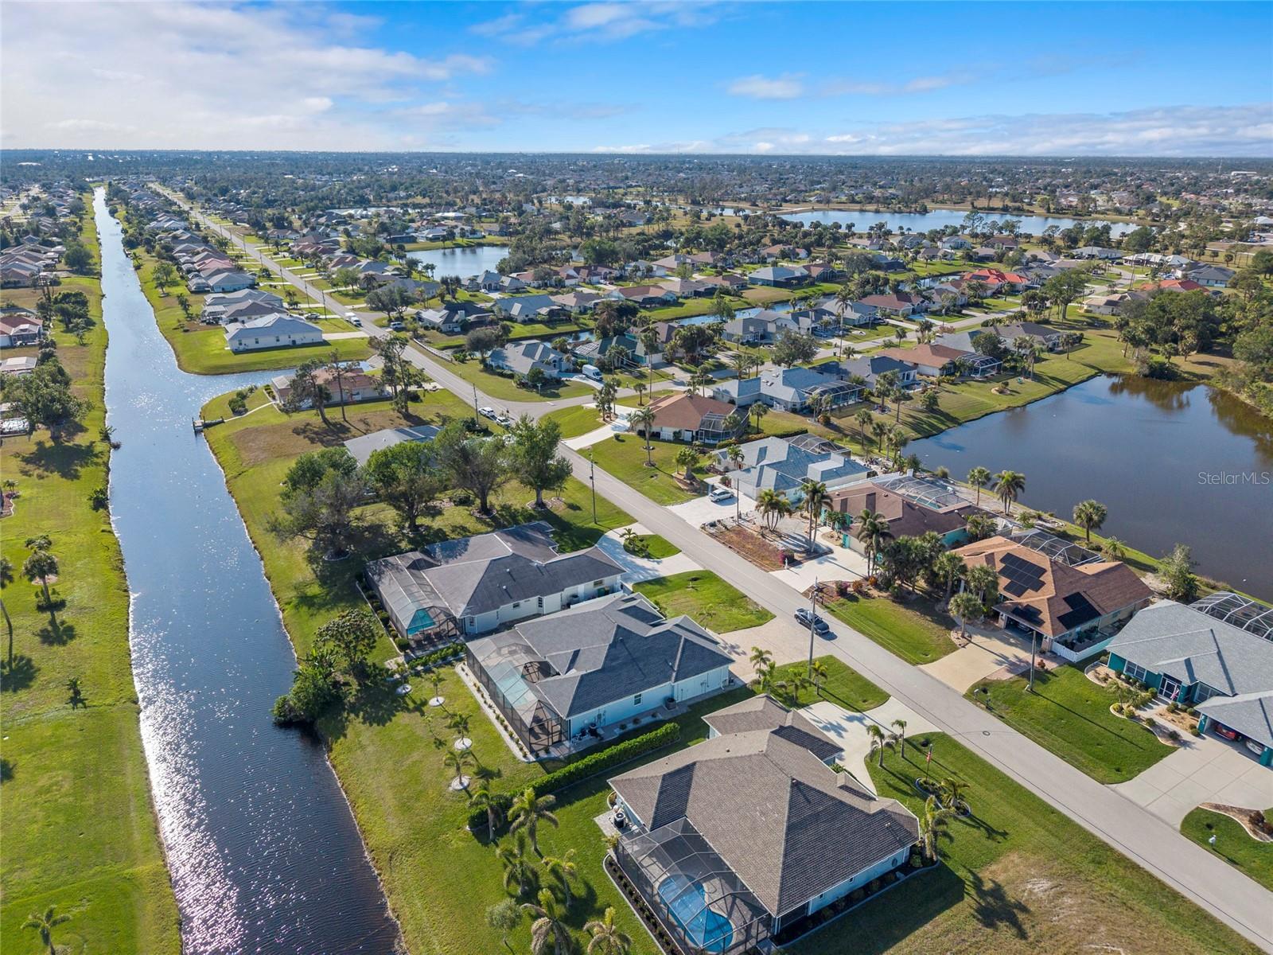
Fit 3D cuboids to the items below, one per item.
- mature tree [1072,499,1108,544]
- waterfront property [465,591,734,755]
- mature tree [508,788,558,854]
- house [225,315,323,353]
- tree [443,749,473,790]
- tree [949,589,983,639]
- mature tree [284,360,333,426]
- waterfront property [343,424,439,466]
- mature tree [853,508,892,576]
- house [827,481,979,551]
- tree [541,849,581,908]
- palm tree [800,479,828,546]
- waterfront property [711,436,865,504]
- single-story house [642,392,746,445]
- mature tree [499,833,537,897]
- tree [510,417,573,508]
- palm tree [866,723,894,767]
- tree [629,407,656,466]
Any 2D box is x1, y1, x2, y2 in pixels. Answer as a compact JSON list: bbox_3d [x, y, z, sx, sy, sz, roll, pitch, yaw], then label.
[{"bbox_3d":[64.120,6.090,124.950,4.500,6.400,4.500,0,20,0],"label":"mature tree"},{"bbox_3d":[-4.020,18.200,92.810,23.400,5.400,18.200,-11,23,-27],"label":"waterfront property"},{"bbox_3d":[-7.950,26.760,69.050,4.200,5.800,4.200,0,20,0],"label":"mature tree"},{"bbox_3d":[-107.883,-43.502,260.305,24.910,5.800,21.200,-11,23,-28],"label":"house"},{"bbox_3d":[-15.838,25.817,78.898,2.574,3.608,2.574,0,20,0],"label":"tree"},{"bbox_3d":[37.170,15.540,99.950,3.600,5.800,3.600,0,20,0],"label":"tree"},{"bbox_3d":[-67.039,-17.192,179.735,9.800,12.800,9.000,0,20,0],"label":"mature tree"},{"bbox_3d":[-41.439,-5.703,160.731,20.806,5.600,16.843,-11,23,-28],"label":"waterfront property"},{"bbox_3d":[30.955,8.923,115.704,4.900,9.300,4.900,0,20,0],"label":"mature tree"},{"bbox_3d":[38.920,4.948,132.333,23.585,5.300,17.225,-11,23,-28],"label":"house"},{"bbox_3d":[-5.493,29.979,65.694,3.200,5.100,3.300,0,20,0],"label":"tree"},{"bbox_3d":[24.190,5.230,120.840,3.900,10.500,3.900,0,20,0],"label":"palm tree"},{"bbox_3d":[26.378,-2.808,153.391,27.030,5.100,20.405,-11,23,-28],"label":"waterfront property"},{"bbox_3d":[11.742,-13.133,180.786,19.000,5.300,21.300,9,22,21],"label":"single-story house"},{"bbox_3d":[-8.811,28.982,66.061,3.100,5.700,3.100,0,20,0],"label":"mature tree"},{"bbox_3d":[-15.047,-2.033,139.134,9.998,14.031,9.998,0,20,0],"label":"tree"},{"bbox_3d":[21.850,23.960,79.010,2.600,4.400,2.600,0,20,0],"label":"palm tree"},{"bbox_3d":[1.353,-7.369,158.663,4.700,10.700,4.700,0,20,0],"label":"tree"}]

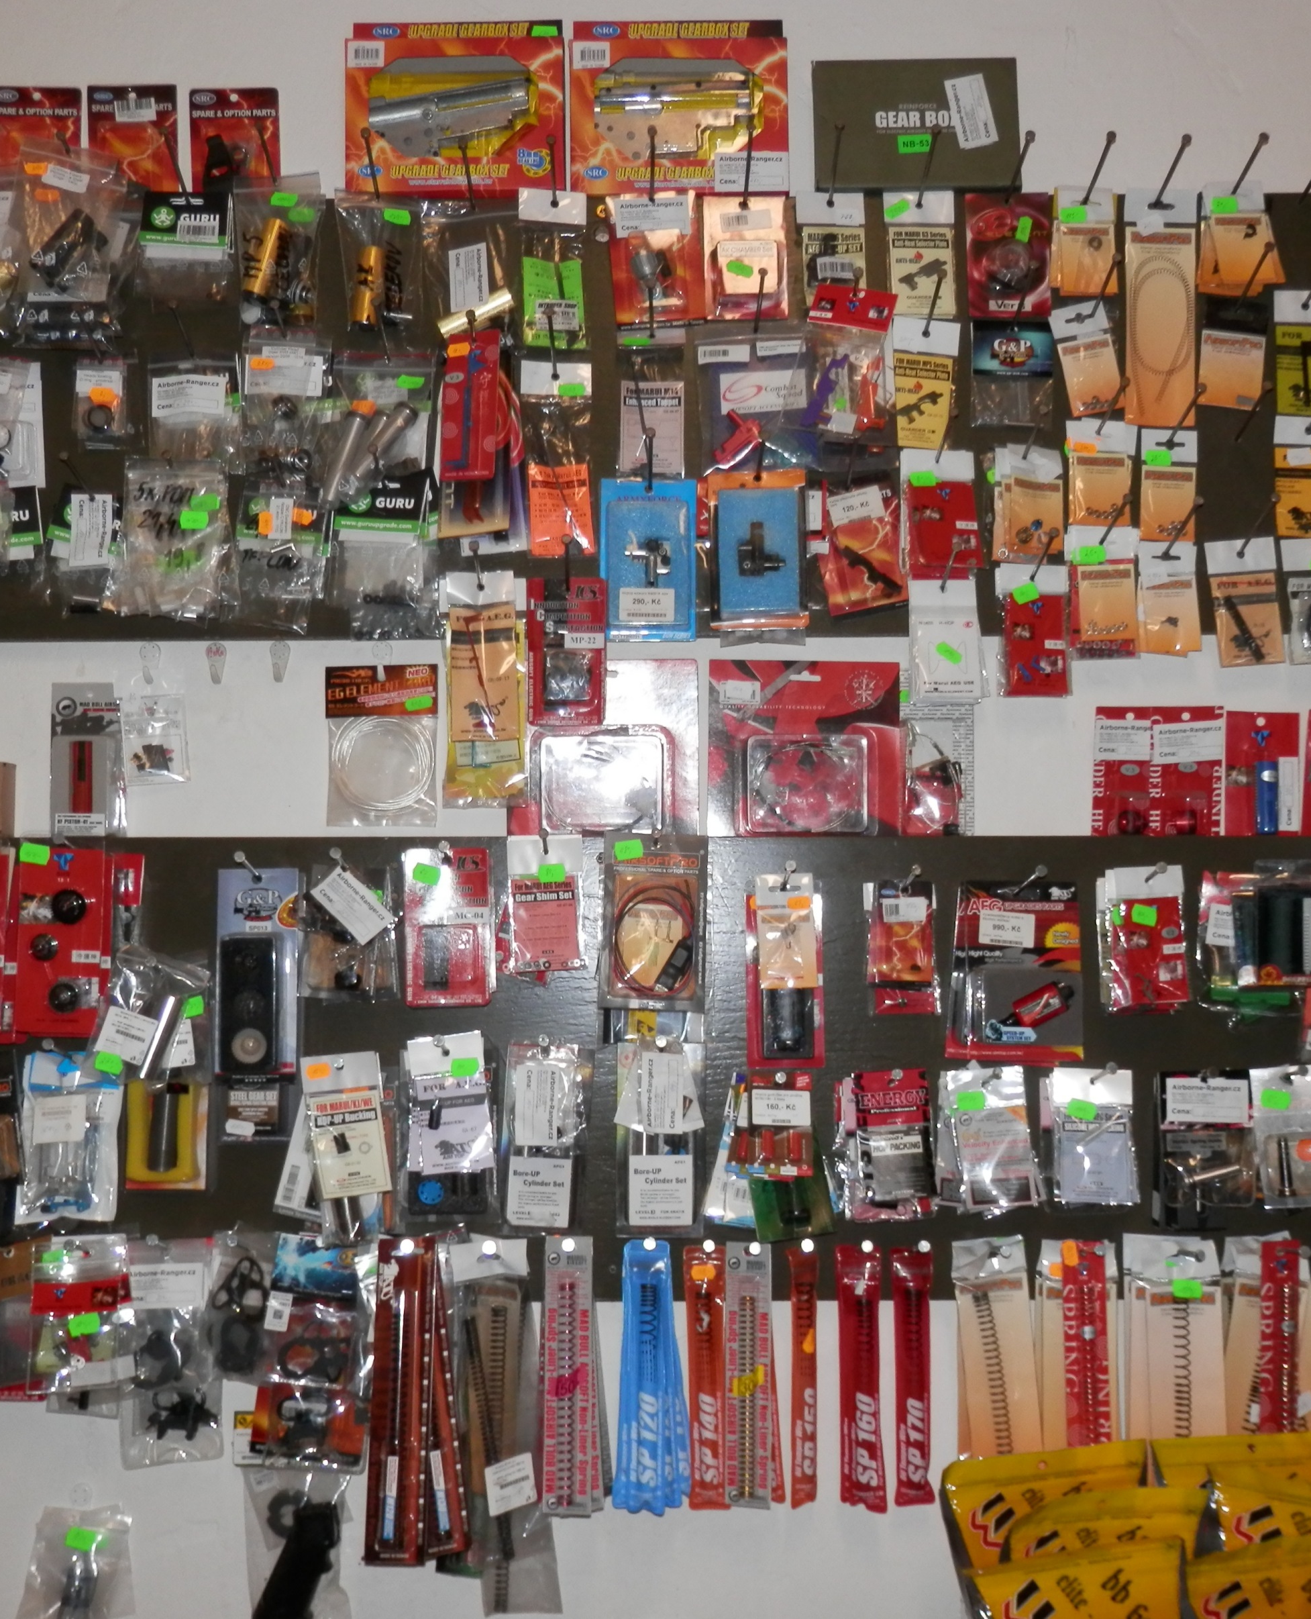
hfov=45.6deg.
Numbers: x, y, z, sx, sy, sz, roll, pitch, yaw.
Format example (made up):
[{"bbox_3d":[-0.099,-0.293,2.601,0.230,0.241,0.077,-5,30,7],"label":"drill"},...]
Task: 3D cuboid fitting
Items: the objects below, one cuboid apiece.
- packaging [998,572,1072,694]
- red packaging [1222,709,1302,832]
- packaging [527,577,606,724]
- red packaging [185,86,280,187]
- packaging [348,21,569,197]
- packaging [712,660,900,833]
[{"bbox_3d":[0.333,-0.156,1.366,0.063,0.116,0.014,0,-4,0],"label":"packaging"},{"bbox_3d":[0.545,-0.026,1.387,0.067,0.124,0.024,0,-4,0],"label":"red packaging"},{"bbox_3d":[-0.077,-0.139,1.358,0.069,0.129,0.018,0,-4,0],"label":"packaging"},{"bbox_3d":[-0.385,-0.604,1.422,0.083,0.116,0.022,0,-4,0],"label":"red packaging"},{"bbox_3d":[-0.177,-0.631,1.412,0.195,0.168,0.044,0,-4,0],"label":"packaging"},{"bbox_3d":[0.134,-0.052,1.385,0.174,0.165,0.030,0,-4,0],"label":"packaging"}]

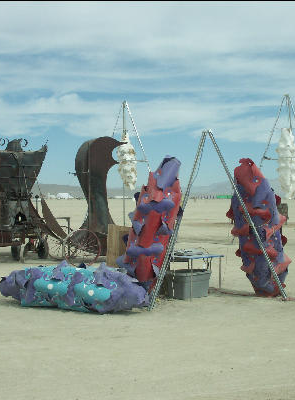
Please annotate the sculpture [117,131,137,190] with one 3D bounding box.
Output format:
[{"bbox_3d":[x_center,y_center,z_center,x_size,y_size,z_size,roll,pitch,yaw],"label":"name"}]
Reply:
[{"bbox_3d":[-0.737,-1.456,21.000,0.800,2.200,0.800,0,0,0],"label":"sculpture"}]

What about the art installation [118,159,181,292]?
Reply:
[{"bbox_3d":[0.050,0.442,9.500,0.920,2.300,0.900,12,0,0],"label":"art installation"}]

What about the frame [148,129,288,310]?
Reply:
[{"bbox_3d":[0.880,0.220,9.380,2.400,2.740,2.200,0,0,-13],"label":"frame"}]

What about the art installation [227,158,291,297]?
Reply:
[{"bbox_3d":[1.834,0.467,9.500,0.900,2.300,0.900,-7,0,0],"label":"art installation"}]

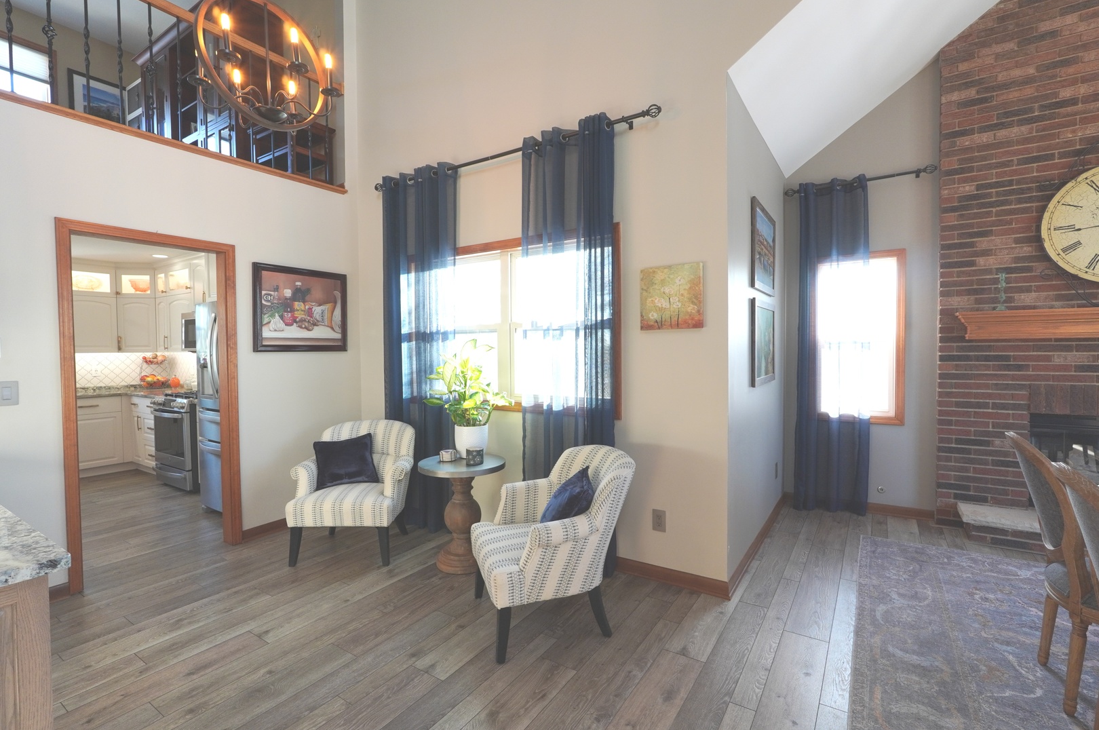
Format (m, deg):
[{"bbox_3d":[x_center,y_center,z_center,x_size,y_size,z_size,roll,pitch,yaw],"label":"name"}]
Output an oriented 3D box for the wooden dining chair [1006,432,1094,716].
[{"bbox_3d":[2.149,0.797,1.865,0.620,1.000,0.500,1,2,34],"label":"wooden dining chair"}]

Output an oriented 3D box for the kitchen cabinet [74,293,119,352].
[{"bbox_3d":[-5.409,-0.463,5.631,0.335,0.653,0.579,0,2,34],"label":"kitchen cabinet"}]

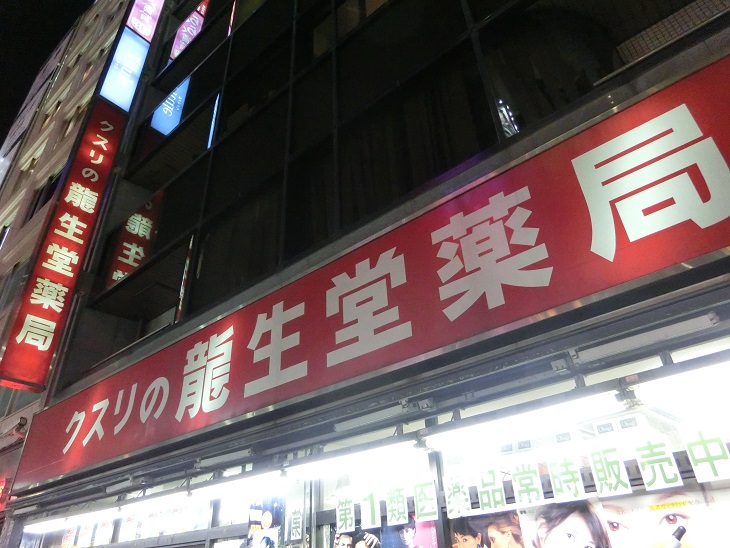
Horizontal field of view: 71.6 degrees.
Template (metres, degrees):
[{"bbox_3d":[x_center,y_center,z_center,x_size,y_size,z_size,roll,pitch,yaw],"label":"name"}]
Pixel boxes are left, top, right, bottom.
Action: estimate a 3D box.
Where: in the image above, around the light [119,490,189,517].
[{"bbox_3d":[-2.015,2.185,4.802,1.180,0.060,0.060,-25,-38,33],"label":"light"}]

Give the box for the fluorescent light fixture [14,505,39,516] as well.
[{"bbox_3d":[-4.325,3.012,6.450,0.650,0.070,0.070,-26,-39,32],"label":"fluorescent light fixture"}]

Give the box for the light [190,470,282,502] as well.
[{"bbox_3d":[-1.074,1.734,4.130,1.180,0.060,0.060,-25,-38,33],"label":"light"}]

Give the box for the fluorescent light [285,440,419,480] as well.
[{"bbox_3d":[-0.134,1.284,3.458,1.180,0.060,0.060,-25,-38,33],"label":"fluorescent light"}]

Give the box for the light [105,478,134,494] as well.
[{"bbox_3d":[-2.259,1.942,4.644,0.480,0.045,0.050,-25,-38,33],"label":"light"}]

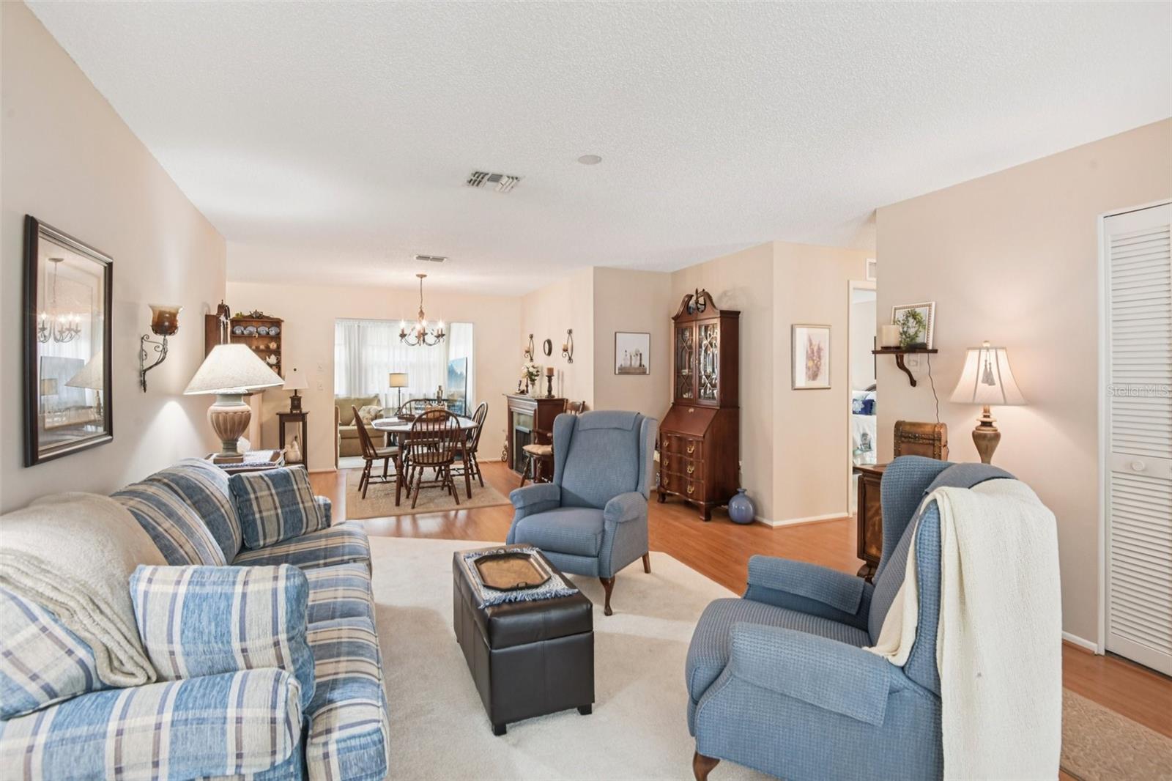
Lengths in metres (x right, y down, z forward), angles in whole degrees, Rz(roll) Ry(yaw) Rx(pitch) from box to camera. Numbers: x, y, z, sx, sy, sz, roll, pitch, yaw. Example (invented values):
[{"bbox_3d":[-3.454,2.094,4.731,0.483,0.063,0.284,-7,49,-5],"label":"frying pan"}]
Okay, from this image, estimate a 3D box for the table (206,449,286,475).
[{"bbox_3d":[-2.350,0.833,3.500,0.500,0.710,0.660,-1,1,-25],"label":"table"}]

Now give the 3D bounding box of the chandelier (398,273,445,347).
[{"bbox_3d":[-1.855,-0.917,5.930,0.510,0.830,0.510,-1,1,-25],"label":"chandelier"}]

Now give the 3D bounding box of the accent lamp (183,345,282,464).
[{"bbox_3d":[-2.119,0.071,3.130,0.490,0.715,0.490,-1,2,-24],"label":"accent lamp"}]

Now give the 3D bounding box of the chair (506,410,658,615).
[{"bbox_3d":[-0.028,0.675,3.300,0.750,1.060,0.860,1,1,25],"label":"chair"}]

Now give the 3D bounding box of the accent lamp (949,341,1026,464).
[{"bbox_3d":[2.110,0.124,2.740,0.330,0.760,0.330,-1,2,-24],"label":"accent lamp"}]

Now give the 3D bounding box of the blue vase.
[{"bbox_3d":[1.356,1.008,4.550,0.240,0.310,0.240,0,1,0],"label":"blue vase"}]

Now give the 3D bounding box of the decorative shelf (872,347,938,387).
[{"bbox_3d":[2.010,-0.147,3.280,0.200,0.235,0.310,-1,1,-25],"label":"decorative shelf"}]

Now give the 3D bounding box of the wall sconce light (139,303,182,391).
[{"bbox_3d":[-2.040,-0.208,2.502,0.160,0.425,0.130,-1,2,-24],"label":"wall sconce light"}]

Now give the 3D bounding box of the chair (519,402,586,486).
[{"bbox_3d":[-0.360,0.620,5.700,0.570,1.000,0.550,-1,2,-24],"label":"chair"}]

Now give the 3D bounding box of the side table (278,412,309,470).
[{"bbox_3d":[-3.650,0.681,6.500,0.340,0.810,0.340,-1,2,-24],"label":"side table"}]

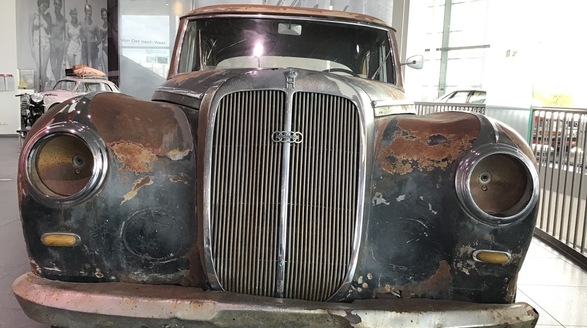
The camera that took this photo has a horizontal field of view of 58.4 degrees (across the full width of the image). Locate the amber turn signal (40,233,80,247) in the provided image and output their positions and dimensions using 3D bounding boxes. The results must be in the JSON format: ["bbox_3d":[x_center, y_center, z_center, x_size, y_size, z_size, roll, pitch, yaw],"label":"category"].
[{"bbox_3d":[-0.716,0.233,1.619,0.118,0.043,0.030,3,7,5],"label":"amber turn signal"}]

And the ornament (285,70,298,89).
[{"bbox_3d":[-0.006,-0.267,1.660,0.044,0.058,0.040,2,-8,-2],"label":"ornament"}]

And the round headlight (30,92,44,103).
[{"bbox_3d":[-4.214,-1.091,8.652,0.190,0.190,0.160,-1,8,-26],"label":"round headlight"}]

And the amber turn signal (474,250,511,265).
[{"bbox_3d":[0.624,0.294,1.656,0.118,0.043,0.030,1,7,-8],"label":"amber turn signal"}]

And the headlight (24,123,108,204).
[{"bbox_3d":[-0.689,-0.002,1.596,0.245,0.245,0.100,2,7,-2],"label":"headlight"}]

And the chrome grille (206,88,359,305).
[{"bbox_3d":[-0.021,0.099,1.595,0.440,0.654,0.100,2,-5,-2],"label":"chrome grille"}]

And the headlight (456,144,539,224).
[{"bbox_3d":[0.634,0.064,1.633,0.245,0.245,0.100,2,7,-2],"label":"headlight"}]

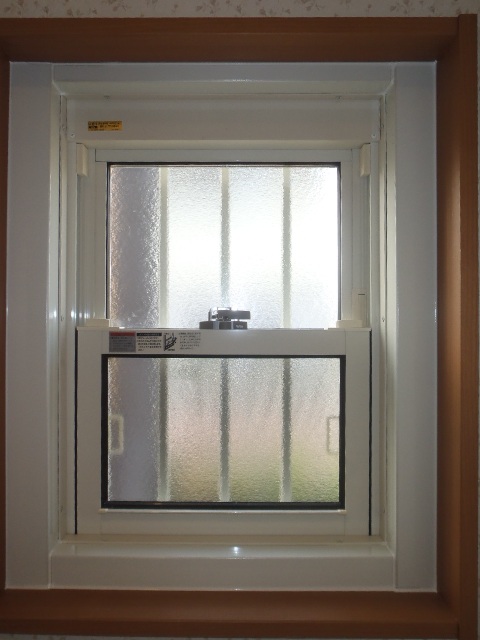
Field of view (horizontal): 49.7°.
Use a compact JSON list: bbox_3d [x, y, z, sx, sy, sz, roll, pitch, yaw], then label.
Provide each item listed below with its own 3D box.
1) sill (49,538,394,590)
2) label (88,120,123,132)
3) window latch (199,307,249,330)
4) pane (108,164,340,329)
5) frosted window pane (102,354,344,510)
[{"bbox_3d":[-0.028,0.427,0.908,0.579,0.060,0.073,0,-1,0],"label":"sill"},{"bbox_3d":[-0.248,-0.357,0.956,0.063,0.019,0.002,0,-1,0],"label":"label"},{"bbox_3d":[-0.028,-0.003,0.966,0.096,0.041,0.039,0,-1,0],"label":"window latch"},{"bbox_3d":[-0.031,-0.143,1.013,0.455,0.325,0.020,0,-1,0],"label":"pane"},{"bbox_3d":[-0.030,0.208,0.967,0.453,0.285,0.020,0,-1,0],"label":"frosted window pane"}]

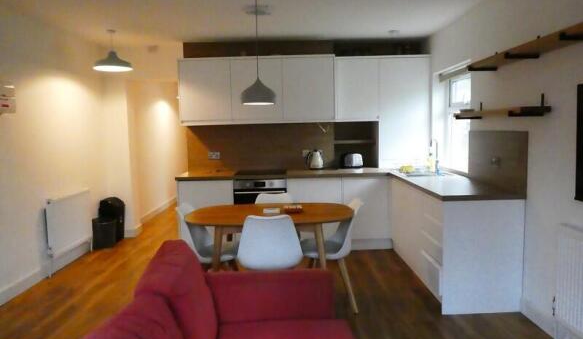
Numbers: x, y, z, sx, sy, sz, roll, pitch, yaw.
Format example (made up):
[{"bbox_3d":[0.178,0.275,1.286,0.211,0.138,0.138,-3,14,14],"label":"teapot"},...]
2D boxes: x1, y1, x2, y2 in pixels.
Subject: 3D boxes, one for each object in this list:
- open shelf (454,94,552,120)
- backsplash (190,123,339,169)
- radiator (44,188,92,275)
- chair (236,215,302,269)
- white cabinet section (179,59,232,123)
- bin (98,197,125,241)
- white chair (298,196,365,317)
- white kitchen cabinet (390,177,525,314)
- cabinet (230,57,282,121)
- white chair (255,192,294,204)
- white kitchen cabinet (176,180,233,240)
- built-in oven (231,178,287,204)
[{"bbox_3d":[1.567,-0.479,3.127,0.240,0.140,1.030,-1,6,-1],"label":"open shelf"},{"bbox_3d":[-0.362,-0.272,4.940,1.800,0.560,0.020,-1,6,-1],"label":"backsplash"},{"bbox_3d":[-2.407,0.621,4.367,0.105,0.690,0.830,-1,6,0],"label":"radiator"},{"bbox_3d":[-0.145,0.703,3.071,0.480,0.825,0.530,-1,6,0],"label":"chair"},{"bbox_3d":[-1.002,-0.928,4.876,0.609,0.738,0.320,-1,6,0],"label":"white cabinet section"},{"bbox_3d":[-2.304,0.652,5.212,0.300,0.594,0.285,-1,6,0],"label":"bin"},{"bbox_3d":[0.319,0.669,3.255,0.540,0.820,0.480,-1,6,-1],"label":"white chair"},{"bbox_3d":[1.409,0.568,3.741,0.590,0.863,1.530,-1,6,-1],"label":"white kitchen cabinet"},{"bbox_3d":[-0.405,-0.913,4.740,0.600,0.740,0.300,-1,6,-1],"label":"cabinet"},{"bbox_3d":[-0.149,0.657,3.529,0.480,0.825,0.530,-1,6,0],"label":"white chair"},{"bbox_3d":[-0.943,0.443,4.733,0.600,0.715,0.570,-1,6,-1],"label":"white kitchen cabinet"},{"bbox_3d":[-0.340,0.380,4.812,0.601,0.600,0.560,-1,6,0],"label":"built-in oven"}]

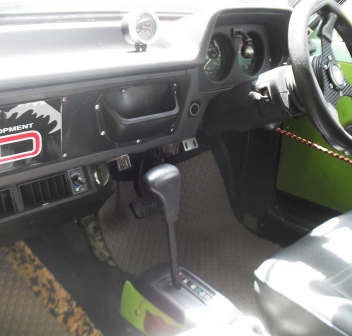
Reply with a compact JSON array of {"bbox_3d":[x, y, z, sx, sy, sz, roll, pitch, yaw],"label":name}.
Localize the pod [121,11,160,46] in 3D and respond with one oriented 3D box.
[{"bbox_3d":[-0.073,-0.289,0.930,0.041,0.067,0.066,11,20,43],"label":"pod"}]

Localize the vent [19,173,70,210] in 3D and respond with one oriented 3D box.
[{"bbox_3d":[-0.241,0.042,0.822,0.030,0.045,0.096,-1,12,45],"label":"vent"}]

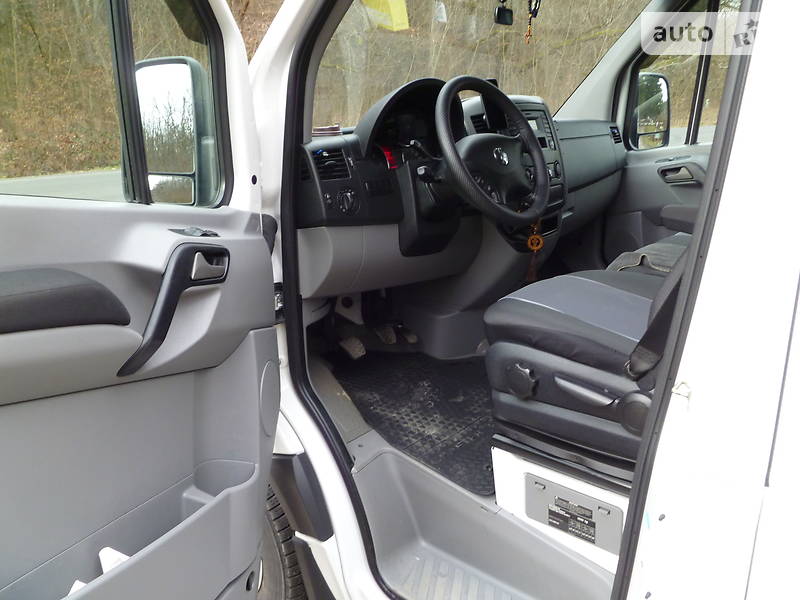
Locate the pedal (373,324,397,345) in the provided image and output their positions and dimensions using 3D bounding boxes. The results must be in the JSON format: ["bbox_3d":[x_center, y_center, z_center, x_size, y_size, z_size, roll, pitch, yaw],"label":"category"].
[{"bbox_3d":[-0.048,0.118,2.029,0.068,0.062,0.028,-22,-12,-47],"label":"pedal"}]

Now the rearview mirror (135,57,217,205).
[{"bbox_3d":[-0.511,-0.377,1.456,0.195,0.330,0.125,2,19,8],"label":"rearview mirror"}]

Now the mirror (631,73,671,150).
[{"bbox_3d":[1.026,-0.810,2.774,0.195,0.325,0.125,-13,22,-32],"label":"mirror"}]

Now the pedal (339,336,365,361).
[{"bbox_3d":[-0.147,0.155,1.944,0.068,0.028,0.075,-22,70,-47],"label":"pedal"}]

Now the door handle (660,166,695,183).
[{"bbox_3d":[1.065,-0.481,2.488,0.125,0.060,0.040,8,20,39],"label":"door handle"}]

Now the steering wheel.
[{"bbox_3d":[0.218,-0.356,1.579,0.100,0.393,0.393,-27,-3,43],"label":"steering wheel"}]

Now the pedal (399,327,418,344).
[{"bbox_3d":[0.025,0.121,2.097,0.055,0.075,0.028,-22,-14,-47],"label":"pedal"}]

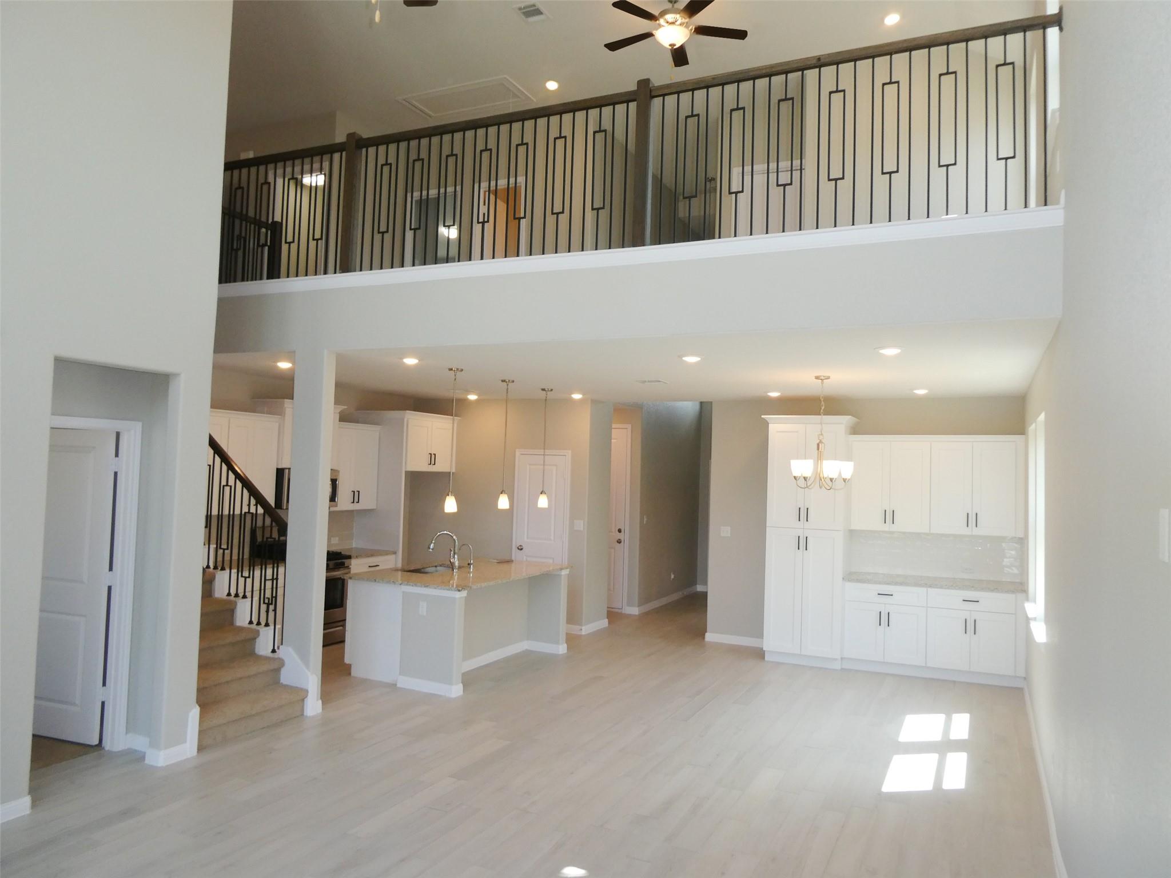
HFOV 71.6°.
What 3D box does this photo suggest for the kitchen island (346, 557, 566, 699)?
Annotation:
[{"bbox_3d":[-1.156,1.723,7.855,1.264,0.895,2.036,1,-2,26],"label":"kitchen island"}]

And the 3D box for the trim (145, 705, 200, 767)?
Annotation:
[{"bbox_3d":[-2.619,1.877,5.170,0.155,0.310,0.280,1,-2,26],"label":"trim"}]

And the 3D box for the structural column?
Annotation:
[{"bbox_3d":[-2.136,0.705,6.253,0.296,2.735,0.125,0,-3,26],"label":"structural column"}]

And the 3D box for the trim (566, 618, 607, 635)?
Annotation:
[{"bbox_3d":[0.008,2.228,9.717,0.280,0.095,0.670,0,-3,26],"label":"trim"}]

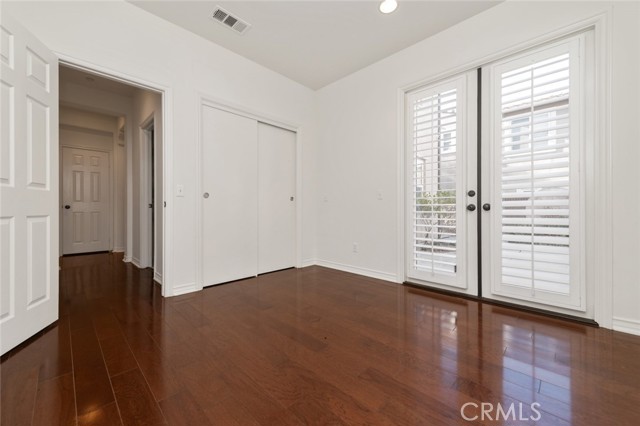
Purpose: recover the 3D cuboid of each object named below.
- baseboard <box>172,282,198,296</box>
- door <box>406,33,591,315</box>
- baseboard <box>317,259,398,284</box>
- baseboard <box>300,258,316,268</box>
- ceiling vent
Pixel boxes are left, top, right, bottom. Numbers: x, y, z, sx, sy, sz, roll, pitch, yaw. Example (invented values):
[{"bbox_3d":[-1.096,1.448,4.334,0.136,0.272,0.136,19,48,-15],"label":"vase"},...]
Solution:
[{"bbox_3d":[-1.408,0.797,2.603,0.018,0.093,0.237,0,0,45],"label":"baseboard"},{"bbox_3d":[1.568,-0.291,2.424,1.479,2.188,0.100,0,0,45],"label":"door"},{"bbox_3d":[0.427,0.794,3.466,1.411,0.093,0.018,0,0,45],"label":"baseboard"},{"bbox_3d":[-0.167,0.794,3.856,0.018,0.093,0.301,0,0,45],"label":"baseboard"},{"bbox_3d":[-0.896,-1.919,2.504,0.193,0.020,0.351,0,0,45],"label":"ceiling vent"}]

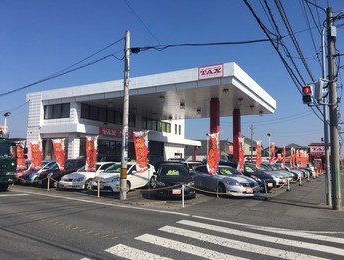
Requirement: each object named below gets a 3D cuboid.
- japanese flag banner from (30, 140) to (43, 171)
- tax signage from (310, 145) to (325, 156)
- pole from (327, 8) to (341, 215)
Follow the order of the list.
[{"bbox_3d":[-7.958,1.503,17.100,0.660,1.800,0.120,2,-5,-14],"label":"japanese flag banner"},{"bbox_3d":[29.178,4.146,57.000,4.100,2.000,0.350,-2,-7,31],"label":"tax signage"},{"bbox_3d":[6.075,-0.948,10.982,0.340,7.766,0.340,-2,-7,31],"label":"pole"}]

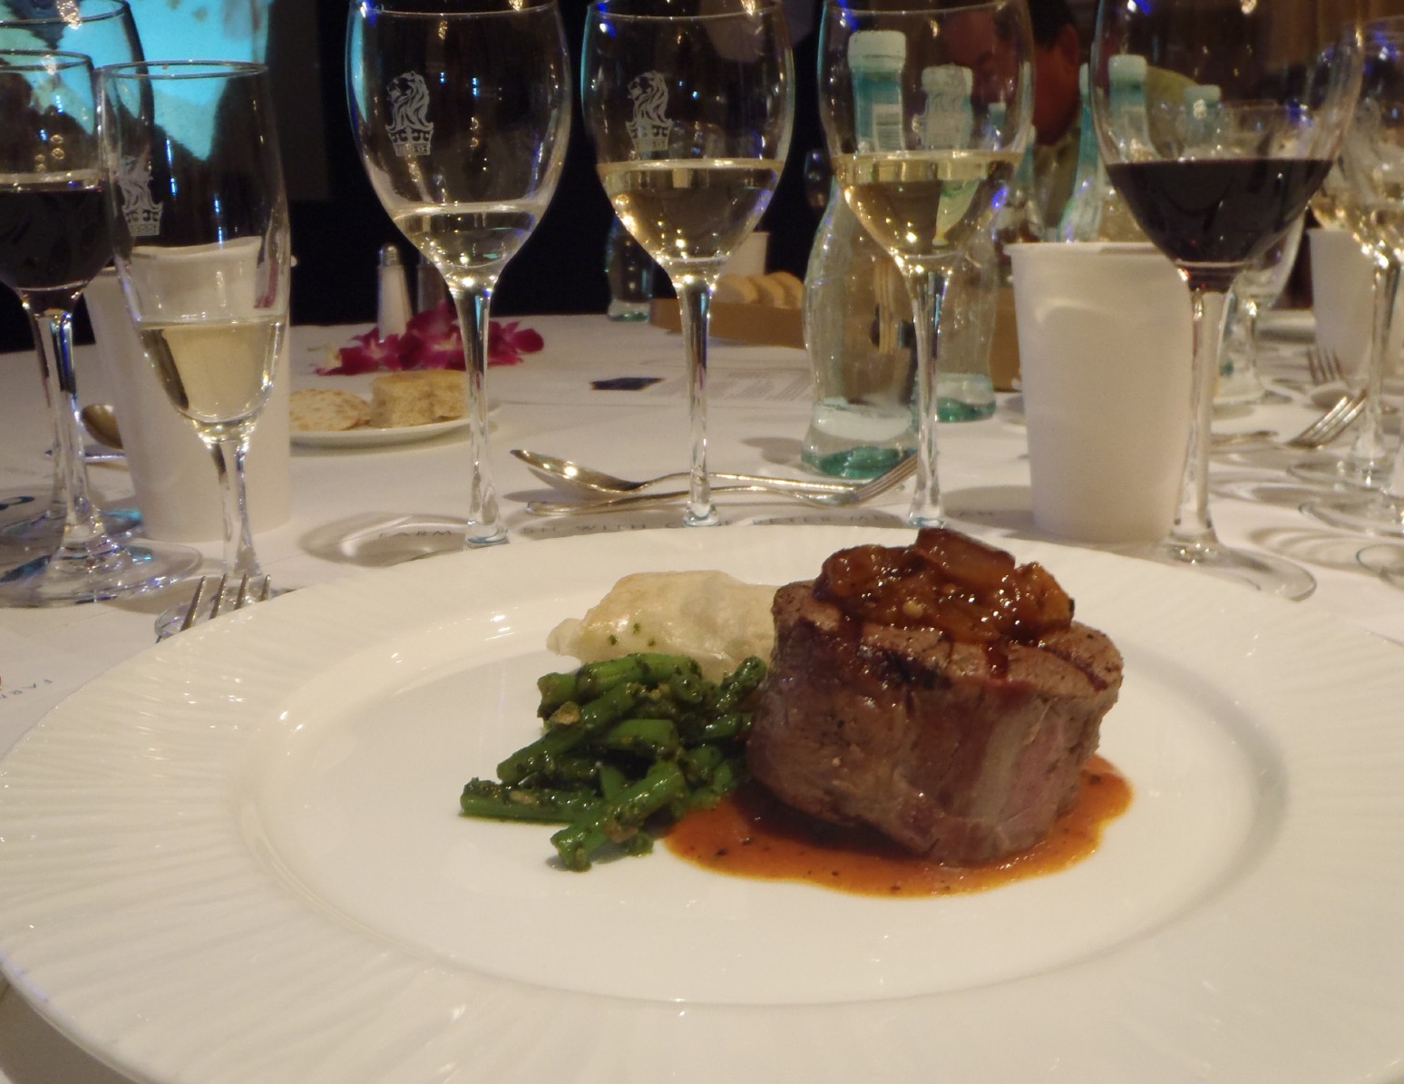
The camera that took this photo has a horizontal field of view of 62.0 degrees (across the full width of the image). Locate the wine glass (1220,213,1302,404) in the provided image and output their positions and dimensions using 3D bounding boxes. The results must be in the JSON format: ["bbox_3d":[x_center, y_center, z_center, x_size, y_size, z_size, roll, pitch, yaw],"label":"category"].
[{"bbox_3d":[0.390,-0.198,0.809,0.085,0.200,0.085,-2,15,0],"label":"wine glass"}]

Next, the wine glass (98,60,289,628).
[{"bbox_3d":[-0.167,-0.064,0.399,0.062,0.183,0.062,-2,15,0],"label":"wine glass"}]

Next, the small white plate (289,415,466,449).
[{"bbox_3d":[-0.220,-0.078,0.777,0.171,0.018,0.171,-2,15,0],"label":"small white plate"}]

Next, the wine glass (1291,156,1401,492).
[{"bbox_3d":[0.331,-0.134,0.563,0.088,0.208,0.088,-2,15,0],"label":"wine glass"}]

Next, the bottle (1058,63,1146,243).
[{"bbox_3d":[0.277,-0.213,0.831,0.065,0.224,0.065,-2,15,0],"label":"bottle"}]

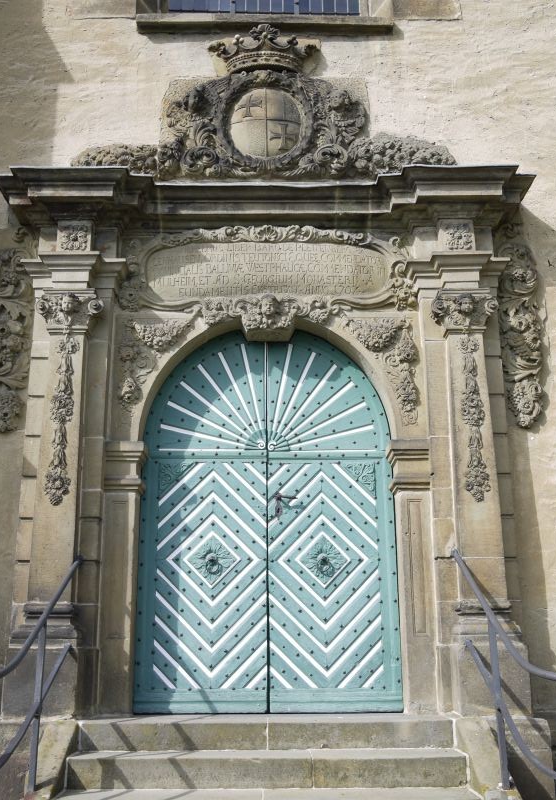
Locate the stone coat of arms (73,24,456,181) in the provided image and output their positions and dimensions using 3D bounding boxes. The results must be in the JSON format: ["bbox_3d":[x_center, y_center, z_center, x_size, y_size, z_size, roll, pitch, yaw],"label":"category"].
[{"bbox_3d":[-0.099,-2.208,6.846,2.728,1.152,0.250,0,-16,-1],"label":"stone coat of arms"}]

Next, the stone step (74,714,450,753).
[{"bbox_3d":[-0.066,1.993,5.540,2.137,0.157,0.550,0,-16,-1],"label":"stone step"}]

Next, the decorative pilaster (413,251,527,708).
[{"bbox_3d":[1.220,0.462,6.040,0.580,2.997,0.360,0,-16,-1],"label":"decorative pilaster"}]

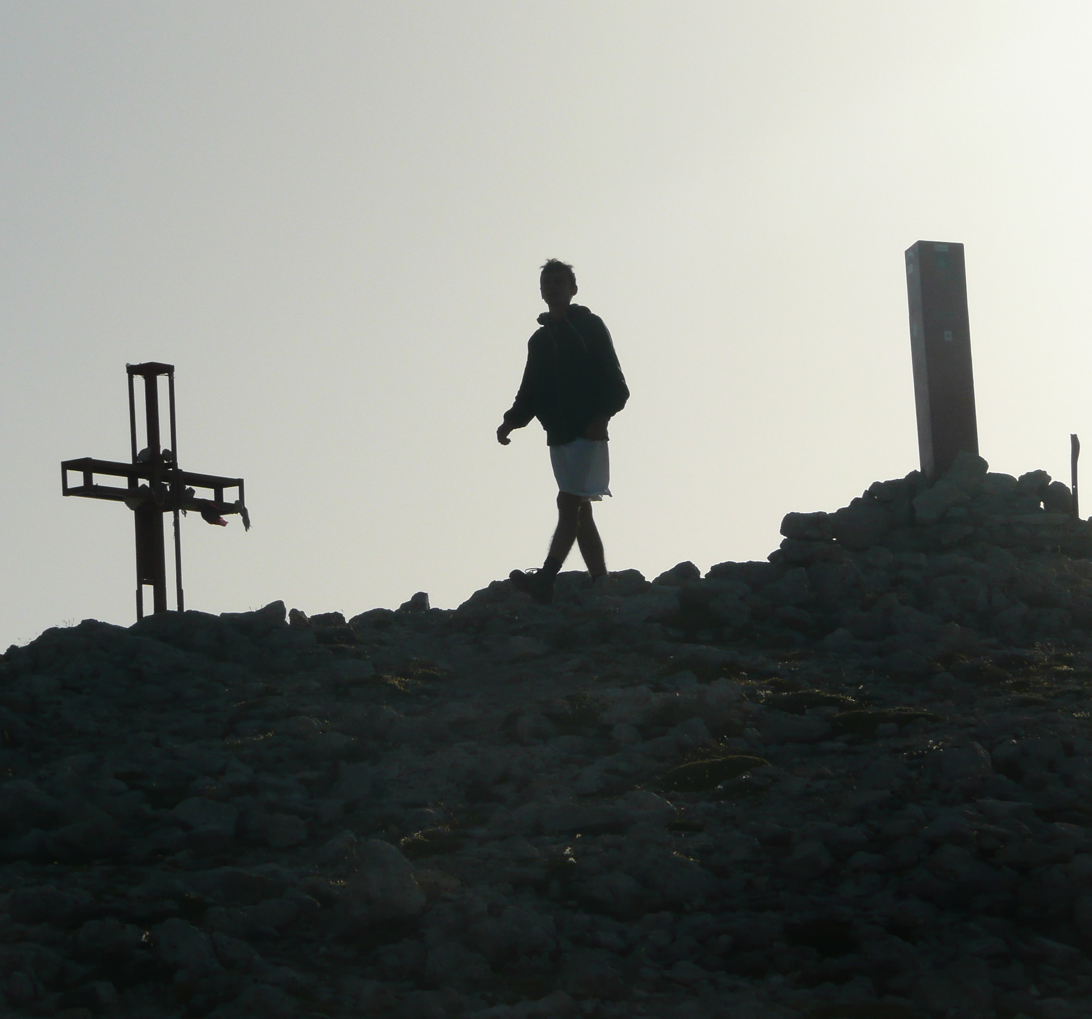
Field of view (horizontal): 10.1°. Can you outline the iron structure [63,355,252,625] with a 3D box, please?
[{"bbox_3d":[-2.010,-0.079,32.000,0.180,1.340,1.250,-11,-13,35],"label":"iron structure"}]

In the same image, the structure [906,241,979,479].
[{"bbox_3d":[2.046,-0.748,32.000,0.250,1.250,0.220,0,-11,-16],"label":"structure"}]

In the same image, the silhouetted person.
[{"bbox_3d":[0.082,-0.385,31.000,0.580,1.770,0.600,-11,-13,34],"label":"silhouetted person"}]

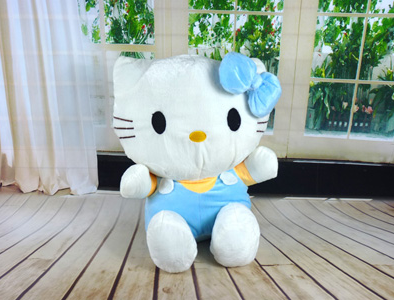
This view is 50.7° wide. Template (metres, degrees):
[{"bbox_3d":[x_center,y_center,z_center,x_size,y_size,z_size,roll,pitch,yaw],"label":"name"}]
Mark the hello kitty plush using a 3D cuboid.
[{"bbox_3d":[0.003,0.011,1.180,0.460,0.545,0.400,-2,15,-7],"label":"hello kitty plush"}]

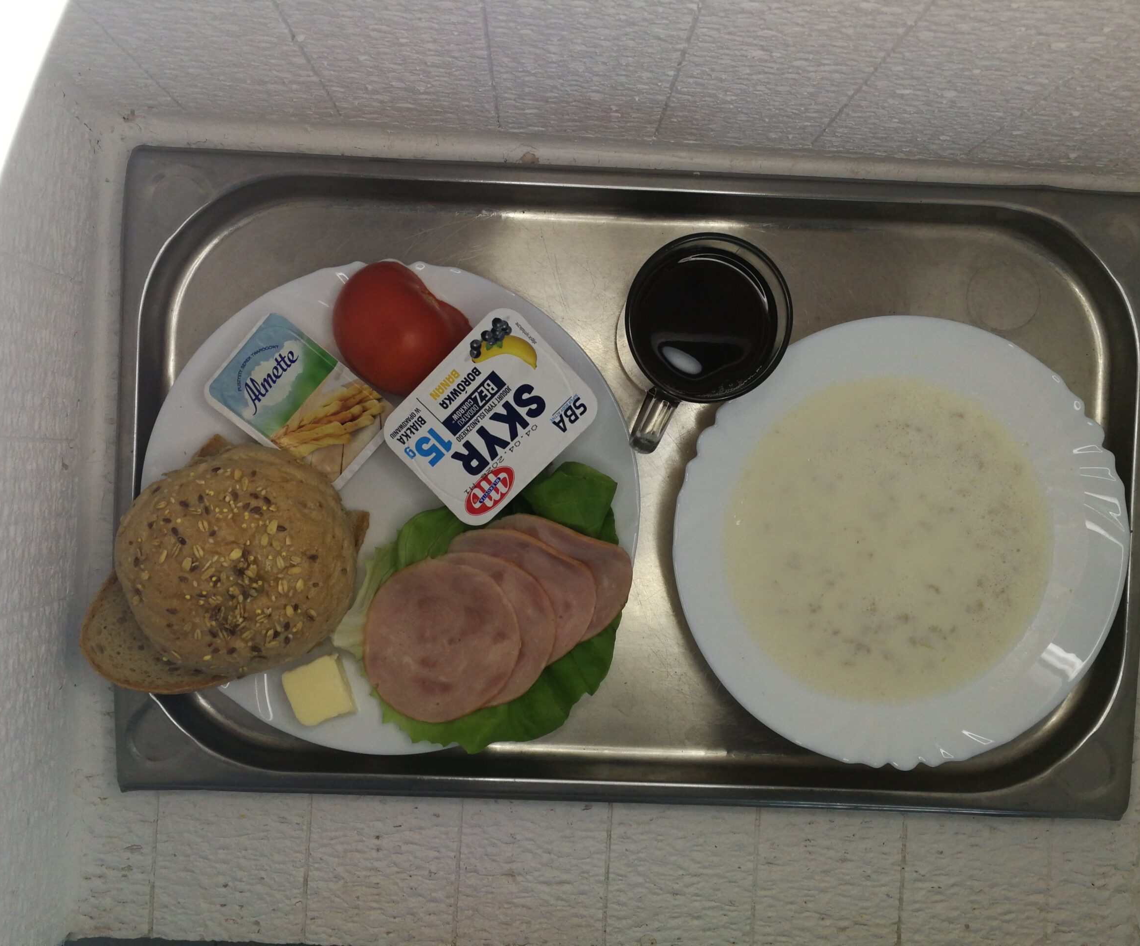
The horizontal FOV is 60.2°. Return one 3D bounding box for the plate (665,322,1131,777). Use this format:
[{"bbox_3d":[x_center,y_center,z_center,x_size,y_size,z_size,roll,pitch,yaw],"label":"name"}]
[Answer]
[{"bbox_3d":[0.168,0.034,0.514,0.231,0.035,0.231,0,91,-1],"label":"plate"}]

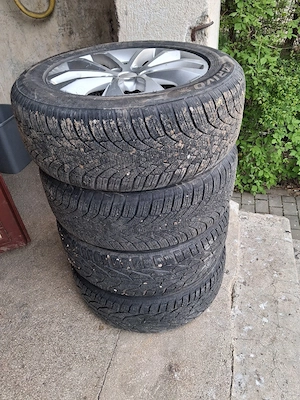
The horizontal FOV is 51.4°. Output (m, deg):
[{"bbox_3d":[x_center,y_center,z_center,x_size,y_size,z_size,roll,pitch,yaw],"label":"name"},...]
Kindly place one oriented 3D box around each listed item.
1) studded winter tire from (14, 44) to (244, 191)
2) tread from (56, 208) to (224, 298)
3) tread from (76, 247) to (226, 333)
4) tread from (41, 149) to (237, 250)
[{"bbox_3d":[-0.061,-0.304,0.985,0.688,0.241,0.688,-4,39,0],"label":"studded winter tire"},{"bbox_3d":[-0.029,0.063,1.293,0.684,0.241,0.684,-4,39,0],"label":"tread"},{"bbox_3d":[-0.004,0.252,1.440,0.684,0.241,0.684,-4,39,0],"label":"tread"},{"bbox_3d":[-0.039,-0.123,1.141,0.688,0.241,0.688,-4,39,0],"label":"tread"}]

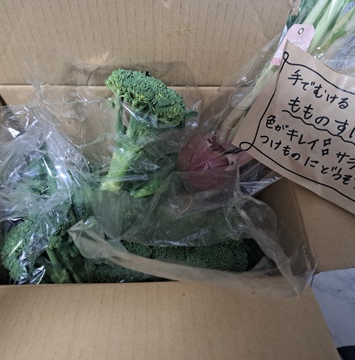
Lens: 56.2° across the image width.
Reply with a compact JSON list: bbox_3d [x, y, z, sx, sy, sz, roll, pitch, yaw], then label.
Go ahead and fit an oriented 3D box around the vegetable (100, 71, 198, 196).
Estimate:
[{"bbox_3d":[-0.045,-0.055,0.380,0.100,0.095,0.138,22,96,0],"label":"vegetable"}]

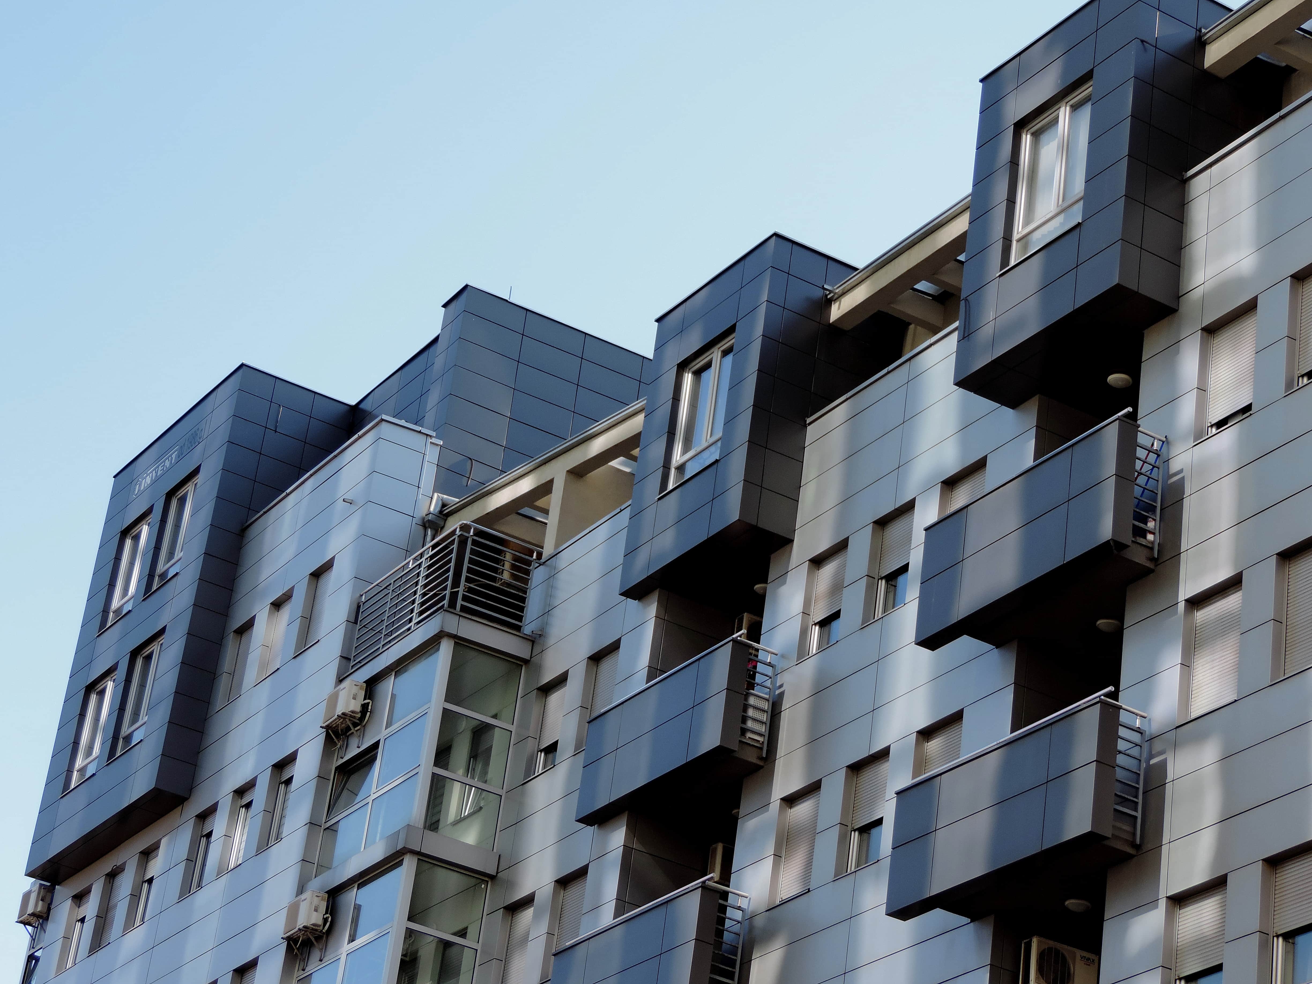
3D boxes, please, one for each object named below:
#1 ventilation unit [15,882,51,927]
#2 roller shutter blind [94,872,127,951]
[{"bbox_3d":[-10.047,6.738,55.253,0.270,0.520,0.740,21,-30,-24],"label":"ventilation unit"},{"bbox_3d":[-8.134,6.305,51.362,0.053,1.280,0.757,21,-30,-24],"label":"roller shutter blind"}]

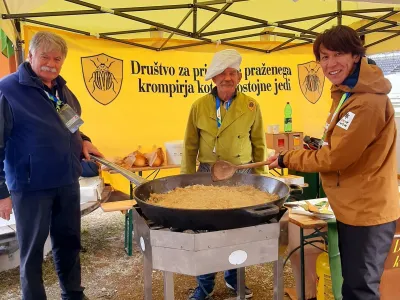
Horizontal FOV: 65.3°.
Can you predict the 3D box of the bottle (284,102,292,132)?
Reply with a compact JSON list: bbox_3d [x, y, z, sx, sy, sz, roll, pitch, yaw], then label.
[{"bbox_3d":[0.981,-0.367,3.480,0.087,0.334,0.087,-1,6,0],"label":"bottle"}]

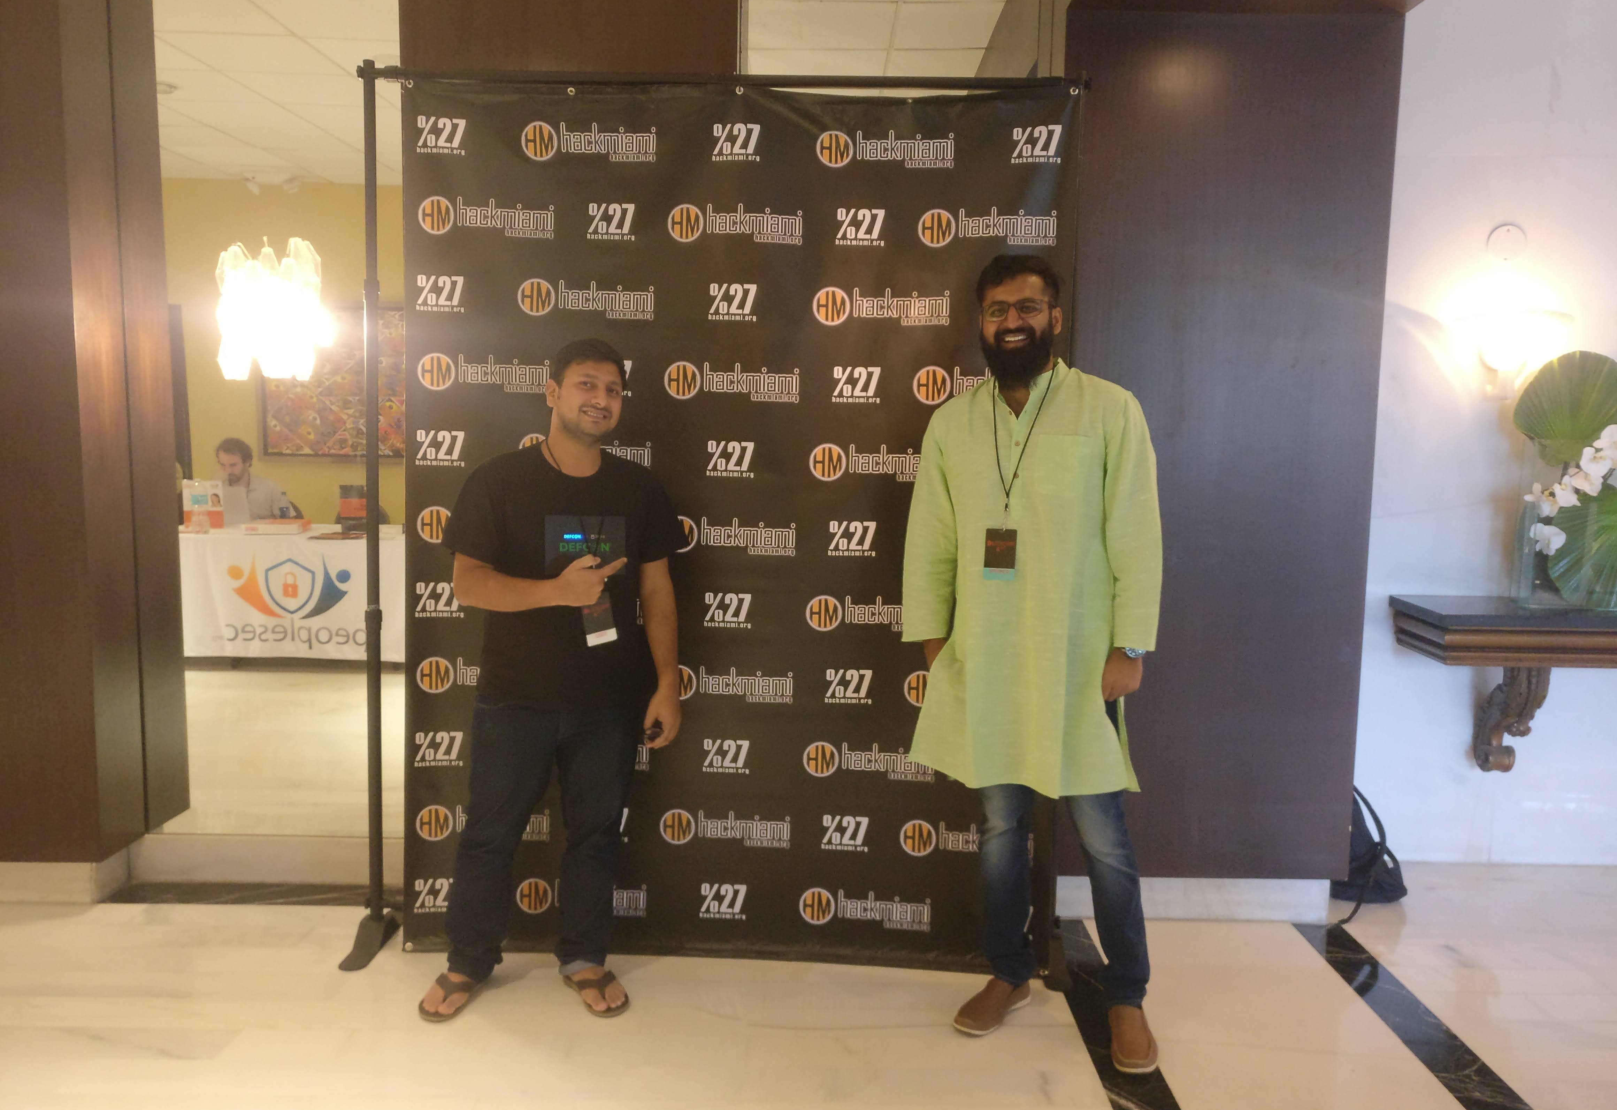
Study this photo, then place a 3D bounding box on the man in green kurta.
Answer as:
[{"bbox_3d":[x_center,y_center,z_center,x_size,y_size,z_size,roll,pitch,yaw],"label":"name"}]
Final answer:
[{"bbox_3d":[0.525,0.234,3.105,0.590,1.840,0.420,2,6,15],"label":"man in green kurta"}]

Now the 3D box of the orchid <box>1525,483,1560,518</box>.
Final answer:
[{"bbox_3d":[2.287,-0.171,4.076,0.100,0.100,0.060,3,7,22],"label":"orchid"}]

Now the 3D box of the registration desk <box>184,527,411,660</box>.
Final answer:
[{"bbox_3d":[-2.949,0.237,7.825,1.830,0.745,0.760,1,6,3],"label":"registration desk"}]

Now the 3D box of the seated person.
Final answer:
[{"bbox_3d":[-3.509,-0.097,8.330,0.560,1.280,0.750,2,6,15],"label":"seated person"}]

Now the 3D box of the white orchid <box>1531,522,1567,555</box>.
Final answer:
[{"bbox_3d":[2.316,-0.051,4.088,0.100,0.100,0.060,3,6,17],"label":"white orchid"}]

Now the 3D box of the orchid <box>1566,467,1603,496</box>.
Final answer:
[{"bbox_3d":[2.413,-0.228,4.069,0.100,0.085,0.060,3,6,17],"label":"orchid"}]

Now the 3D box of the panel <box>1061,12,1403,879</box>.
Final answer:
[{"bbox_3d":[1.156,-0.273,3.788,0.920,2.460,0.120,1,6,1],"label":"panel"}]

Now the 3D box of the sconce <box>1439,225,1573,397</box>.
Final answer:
[{"bbox_3d":[2.204,-0.765,4.115,0.390,0.530,0.240,1,6,1],"label":"sconce"}]

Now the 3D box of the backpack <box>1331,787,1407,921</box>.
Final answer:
[{"bbox_3d":[1.752,0.871,4.203,0.310,0.380,0.270,0,6,-5],"label":"backpack"}]

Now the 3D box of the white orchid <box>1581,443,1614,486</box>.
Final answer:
[{"bbox_3d":[2.438,-0.279,4.043,0.095,0.120,0.060,2,6,12],"label":"white orchid"}]

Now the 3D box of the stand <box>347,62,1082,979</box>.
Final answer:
[{"bbox_3d":[-0.261,-0.085,3.484,1.900,2.360,0.400,1,6,2],"label":"stand"}]

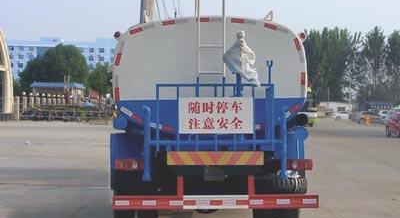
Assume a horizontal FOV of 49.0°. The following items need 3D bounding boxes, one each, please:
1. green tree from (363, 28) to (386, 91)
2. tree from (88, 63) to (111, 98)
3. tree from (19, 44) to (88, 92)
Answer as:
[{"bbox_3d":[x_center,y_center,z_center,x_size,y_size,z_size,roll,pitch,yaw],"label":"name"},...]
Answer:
[{"bbox_3d":[33.780,-7.360,85.000,4.650,16.840,4.600,0,0,0],"label":"green tree"},{"bbox_3d":[-12.300,-2.400,54.000,3.570,6.890,3.600,0,0,0],"label":"tree"},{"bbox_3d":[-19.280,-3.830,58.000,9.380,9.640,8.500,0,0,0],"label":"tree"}]

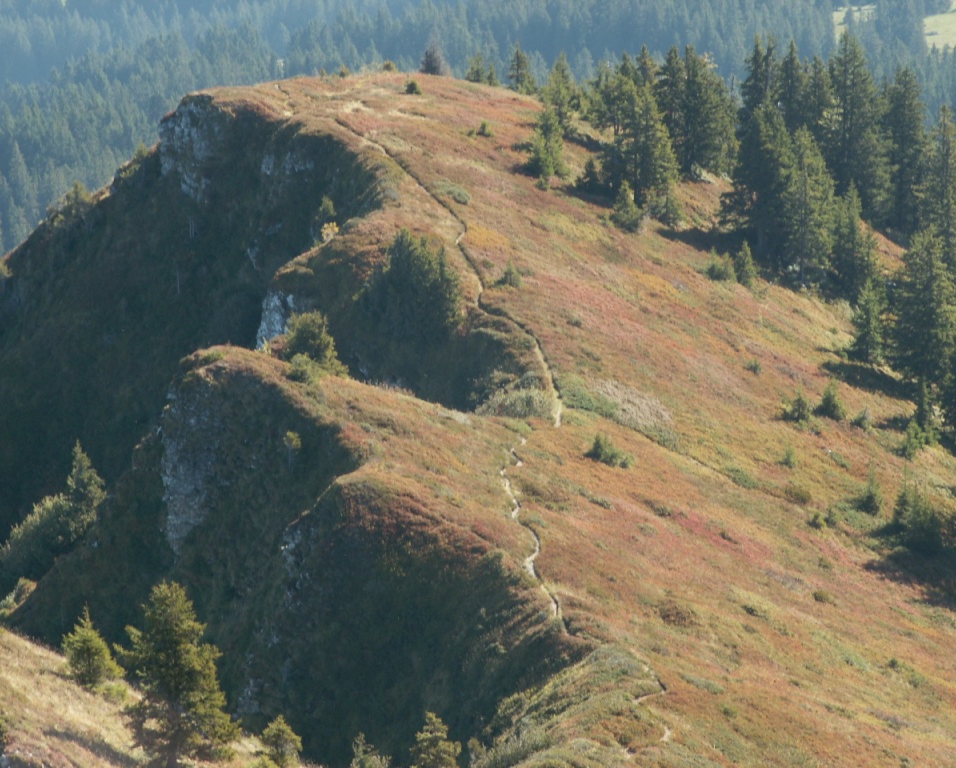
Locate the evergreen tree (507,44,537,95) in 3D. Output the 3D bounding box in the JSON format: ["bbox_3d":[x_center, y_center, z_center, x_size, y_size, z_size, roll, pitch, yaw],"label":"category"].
[{"bbox_3d":[5.010,-35.550,510.000,3.160,5.680,3.000,0,10,0],"label":"evergreen tree"}]

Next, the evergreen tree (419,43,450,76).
[{"bbox_3d":[-4.180,-31.350,435.000,3.080,3.010,3.080,0,12,0],"label":"evergreen tree"}]

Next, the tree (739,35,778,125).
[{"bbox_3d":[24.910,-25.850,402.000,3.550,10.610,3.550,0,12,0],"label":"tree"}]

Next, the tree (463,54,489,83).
[{"bbox_3d":[-0.140,-30.230,432.000,2.290,2.490,2.290,0,12,0],"label":"tree"}]

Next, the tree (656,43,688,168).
[{"bbox_3d":[17.440,-25.070,408.000,2.700,10.960,2.700,0,12,0],"label":"tree"}]

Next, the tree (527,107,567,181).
[{"bbox_3d":[6.050,-21.440,400.000,3.540,6.310,3.540,0,12,0],"label":"tree"}]

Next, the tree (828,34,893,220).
[{"bbox_3d":[32.450,-22.110,385.000,5.610,15.930,5.610,0,12,0],"label":"tree"}]

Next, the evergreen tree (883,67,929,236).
[{"bbox_3d":[36.180,-19.880,383.000,3.890,14.290,3.890,0,12,0],"label":"evergreen tree"}]

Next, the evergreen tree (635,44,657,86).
[{"bbox_3d":[15.914,-28.169,430.000,2.660,8.327,2.527,0,13,0],"label":"evergreen tree"}]

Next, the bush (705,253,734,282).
[{"bbox_3d":[19.100,-9.340,358.000,2.370,2.170,2.370,0,12,0],"label":"bush"}]

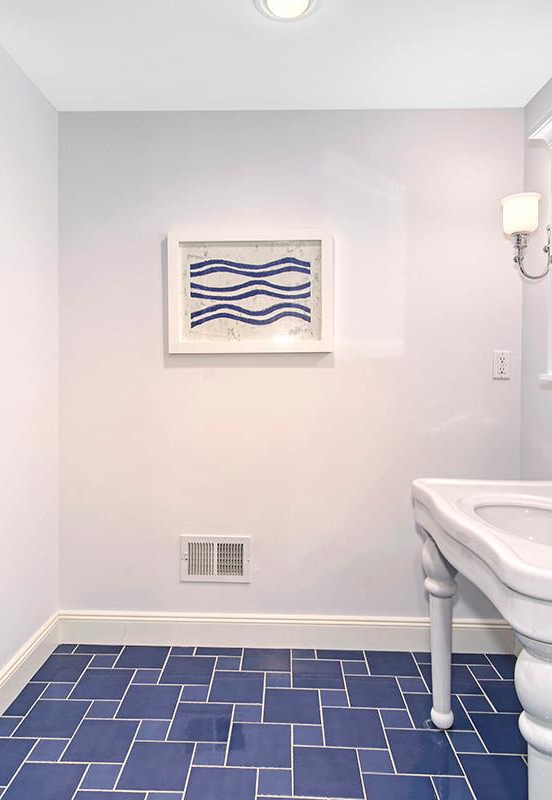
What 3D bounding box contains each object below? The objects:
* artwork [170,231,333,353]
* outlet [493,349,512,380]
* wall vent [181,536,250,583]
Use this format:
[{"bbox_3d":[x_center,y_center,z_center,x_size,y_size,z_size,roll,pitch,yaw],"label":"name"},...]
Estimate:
[{"bbox_3d":[-0.103,-0.437,2.062,0.679,0.497,0.038,1,1,2],"label":"artwork"},{"bbox_3d":[0.928,-0.142,2.054,0.074,0.116,0.009,1,1,2],"label":"outlet"},{"bbox_3d":[-0.253,0.668,2.106,0.295,0.200,0.016,1,1,2],"label":"wall vent"}]

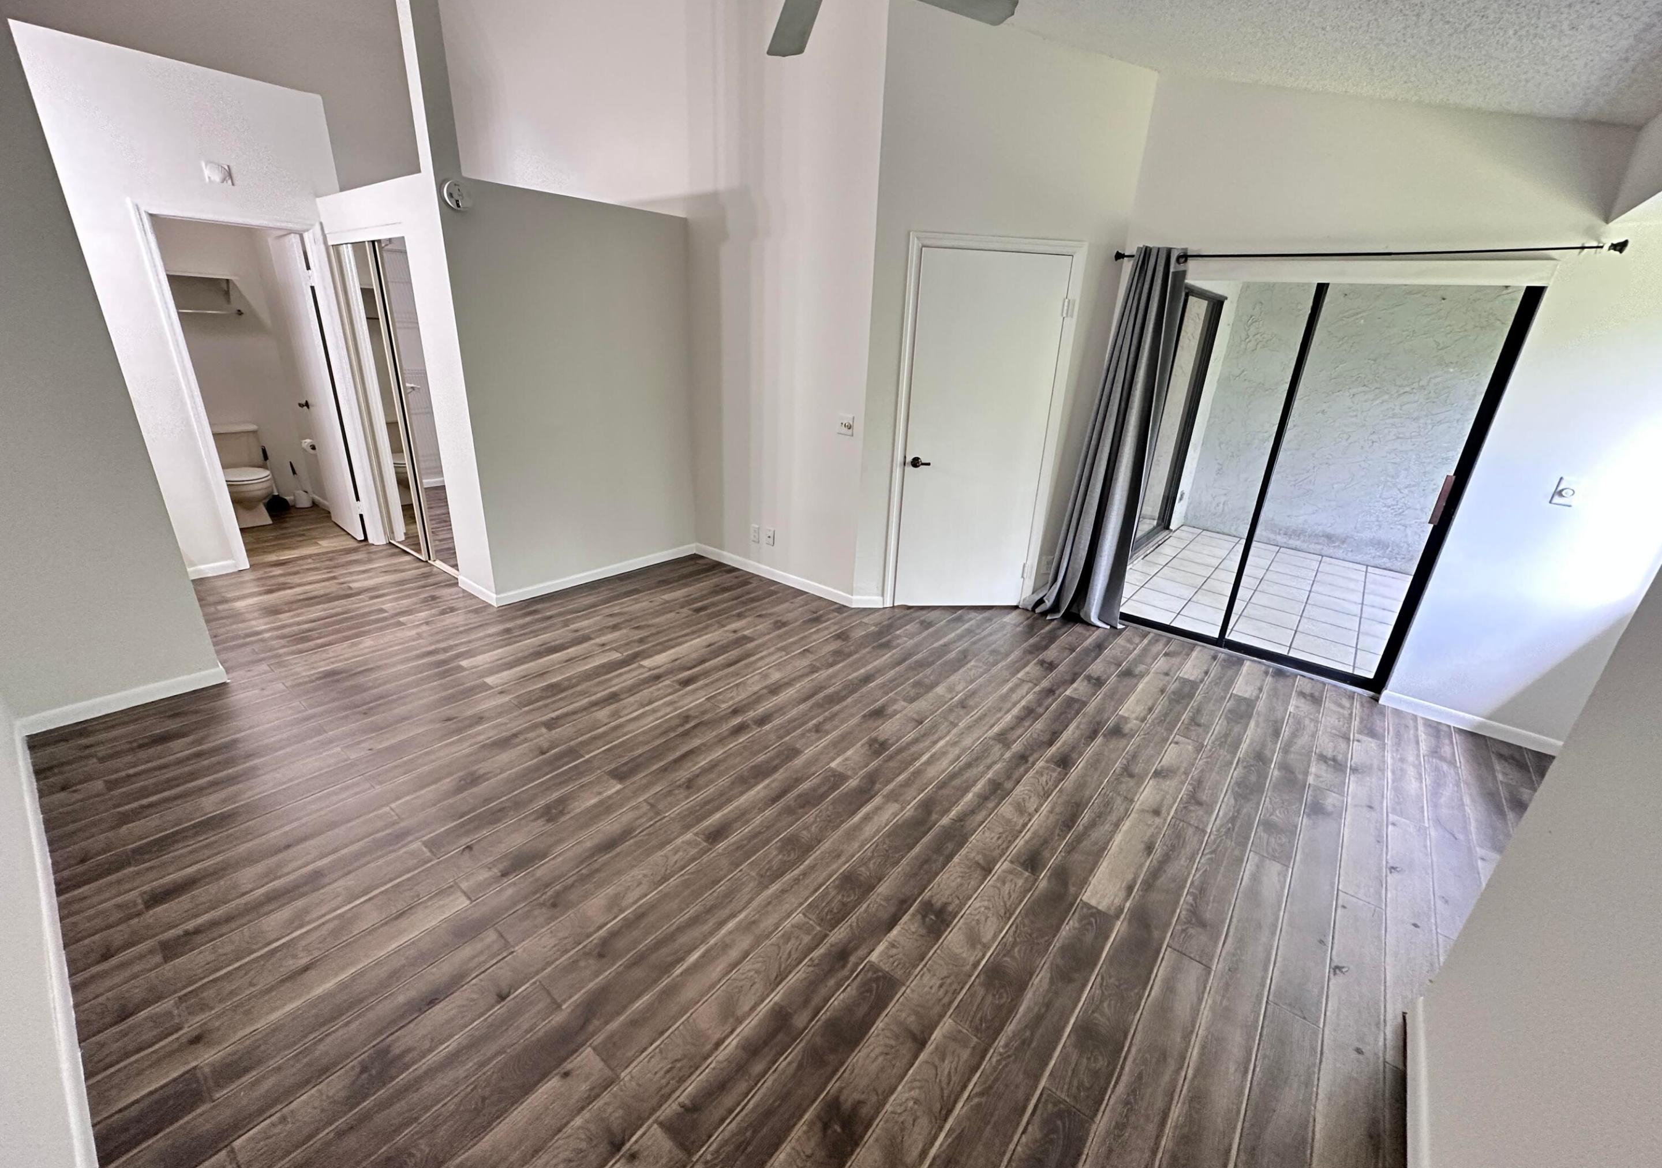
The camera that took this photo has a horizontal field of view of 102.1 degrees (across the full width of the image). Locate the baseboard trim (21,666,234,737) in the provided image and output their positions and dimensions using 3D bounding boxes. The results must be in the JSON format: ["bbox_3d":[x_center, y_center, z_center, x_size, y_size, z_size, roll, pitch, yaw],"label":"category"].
[{"bbox_3d":[-2.964,0.484,2.849,0.022,0.080,0.620,18,26,35],"label":"baseboard trim"}]

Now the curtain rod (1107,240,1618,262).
[{"bbox_3d":[2.277,-1.526,3.102,1.930,0.050,0.060,18,26,35],"label":"curtain rod"}]

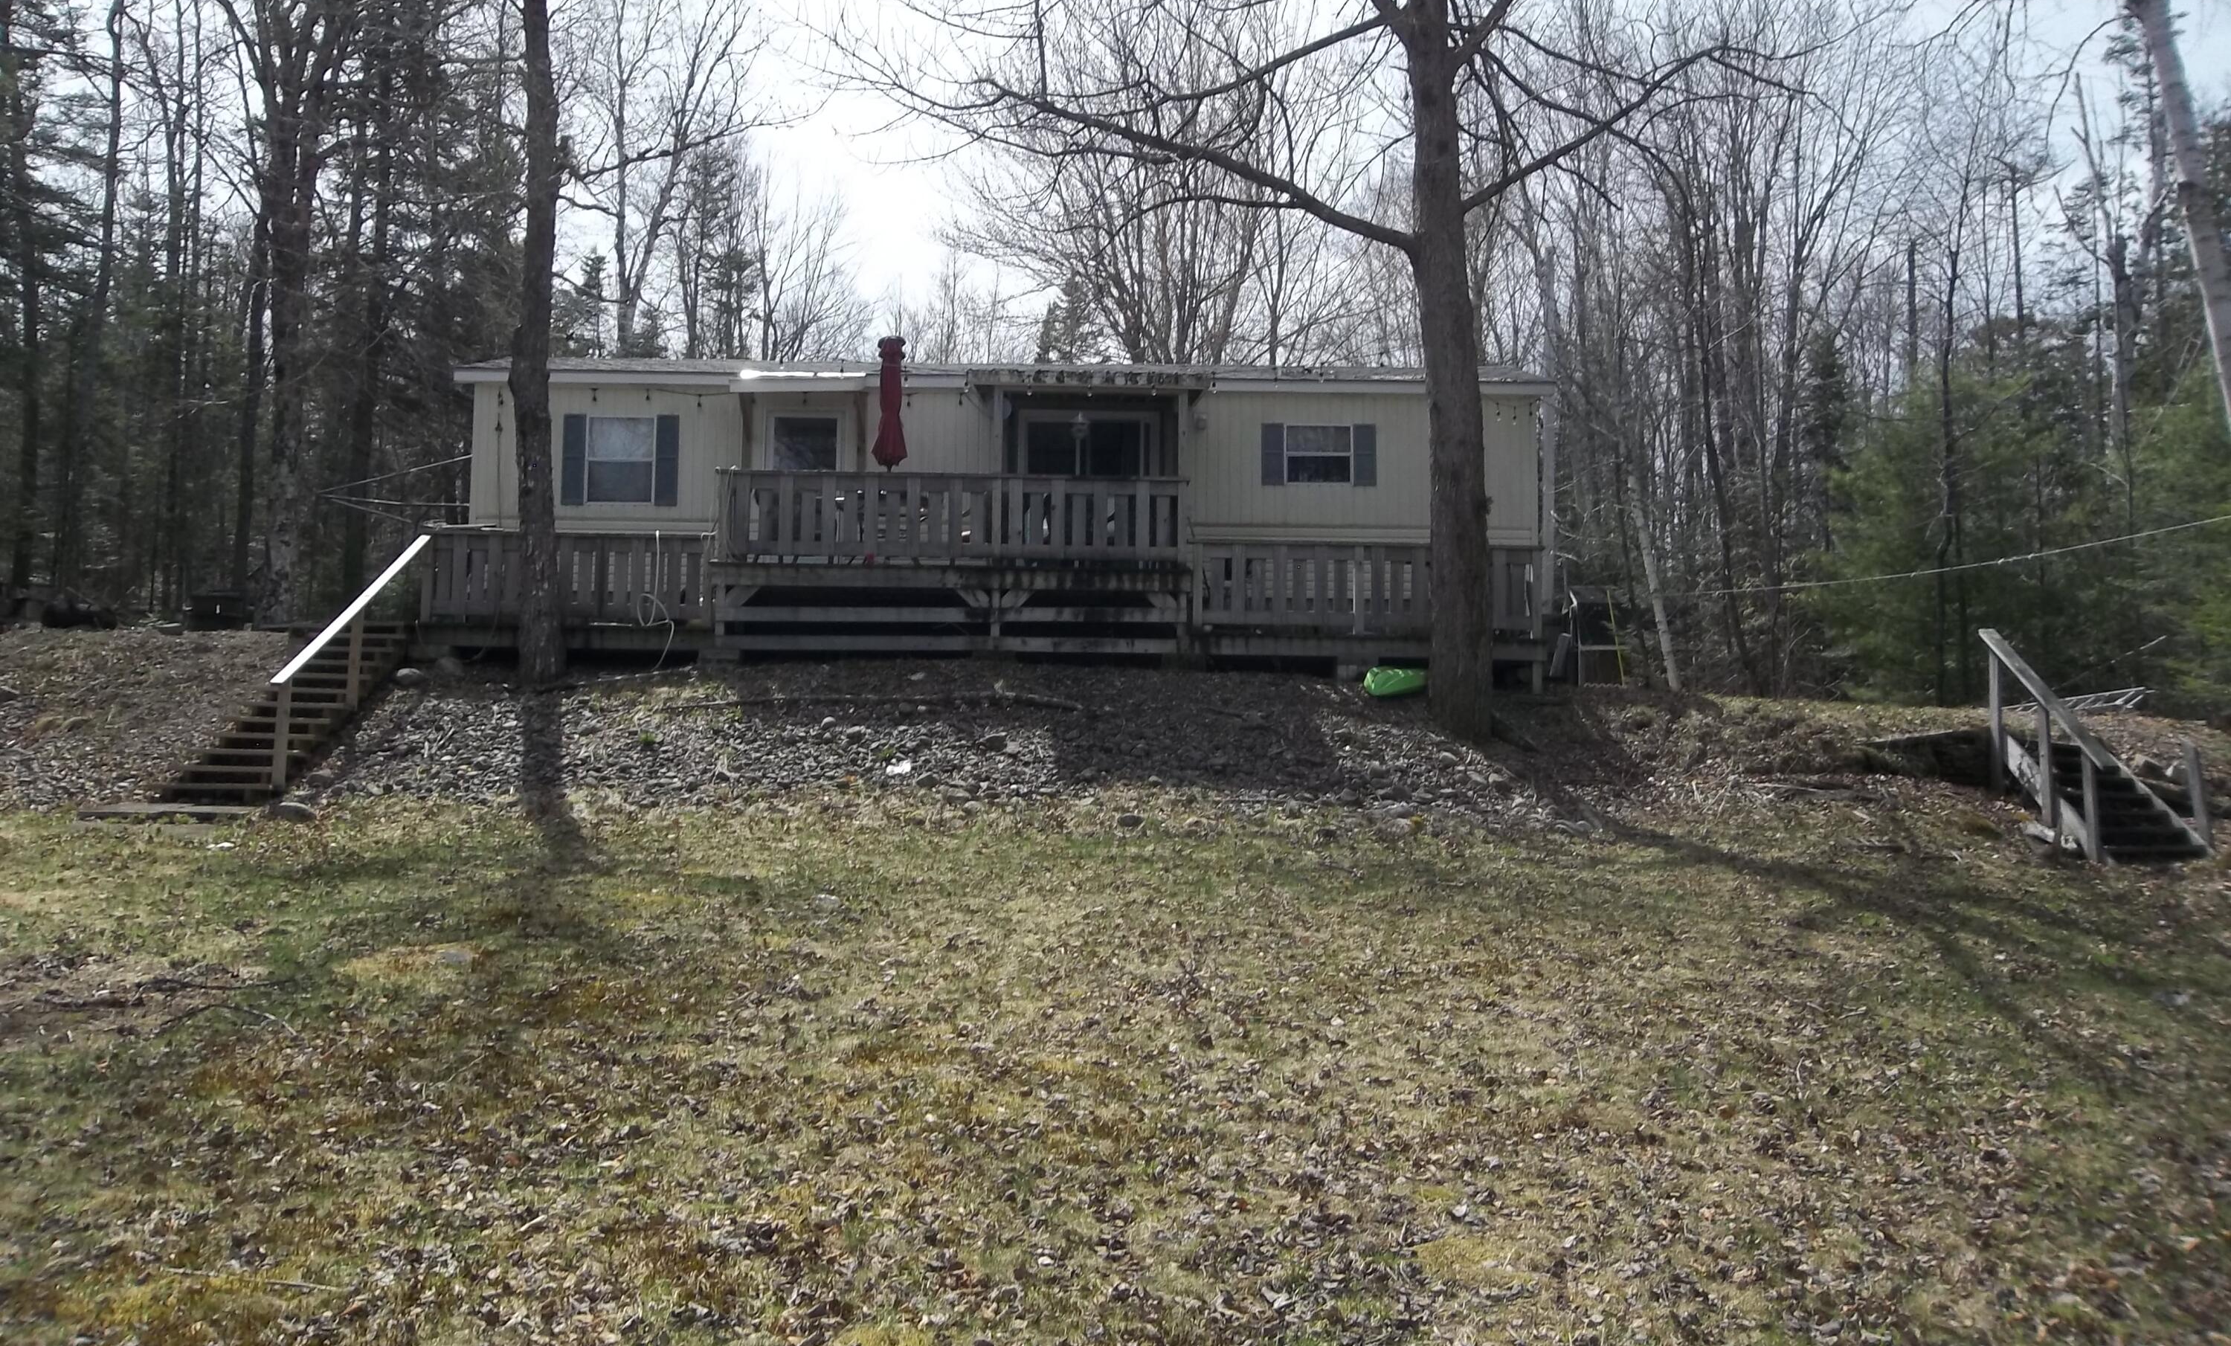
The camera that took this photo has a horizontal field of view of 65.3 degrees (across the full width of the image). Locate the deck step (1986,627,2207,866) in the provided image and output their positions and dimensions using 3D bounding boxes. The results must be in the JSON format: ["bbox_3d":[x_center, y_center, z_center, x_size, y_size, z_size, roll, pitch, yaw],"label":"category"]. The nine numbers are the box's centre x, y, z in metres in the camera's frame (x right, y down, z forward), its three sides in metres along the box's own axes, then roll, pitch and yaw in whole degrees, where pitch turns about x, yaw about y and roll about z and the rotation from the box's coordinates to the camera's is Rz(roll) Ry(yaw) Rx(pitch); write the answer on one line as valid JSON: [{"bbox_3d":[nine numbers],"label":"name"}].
[{"bbox_3d":[8.471,0.582,15.212,1.050,2.080,2.200,1,-4,-2],"label":"deck step"}]

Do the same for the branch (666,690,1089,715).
[{"bbox_3d":[-2.526,0.296,18.442,4.481,0.185,0.340,1,-4,-1],"label":"branch"}]

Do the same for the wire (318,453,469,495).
[{"bbox_3d":[-9.443,-2.603,22.800,2.000,0.550,0.250,1,-4,-2],"label":"wire"}]

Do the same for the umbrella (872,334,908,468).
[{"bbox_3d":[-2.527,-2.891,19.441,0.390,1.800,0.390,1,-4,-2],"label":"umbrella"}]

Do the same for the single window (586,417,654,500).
[{"bbox_3d":[-6.372,-2.752,22.447,0.915,1.155,0.090,1,-4,-1],"label":"single window"}]

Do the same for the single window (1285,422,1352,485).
[{"bbox_3d":[2.634,-2.835,22.547,0.898,0.789,0.090,1,-4,-1],"label":"single window"}]

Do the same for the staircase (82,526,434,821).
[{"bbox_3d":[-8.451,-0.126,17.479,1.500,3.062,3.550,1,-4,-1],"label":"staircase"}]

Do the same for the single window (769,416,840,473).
[{"bbox_3d":[-3.824,-2.814,21.450,0.830,0.740,0.080,1,-4,-2],"label":"single window"}]

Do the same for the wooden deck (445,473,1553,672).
[{"bbox_3d":[-1.483,-1.068,20.841,12.440,2.113,3.000,1,-4,-1],"label":"wooden deck"}]

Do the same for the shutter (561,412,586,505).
[{"bbox_3d":[-6.977,-2.735,22.410,0.320,1.192,0.040,1,-4,-1],"label":"shutter"}]

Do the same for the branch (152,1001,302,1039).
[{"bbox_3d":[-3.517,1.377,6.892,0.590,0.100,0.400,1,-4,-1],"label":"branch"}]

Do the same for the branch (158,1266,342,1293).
[{"bbox_3d":[-2.207,1.541,4.430,0.530,0.035,0.060,-1,-4,14],"label":"branch"}]

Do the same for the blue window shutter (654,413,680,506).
[{"bbox_3d":[-5.506,-2.605,21.350,0.300,1.140,0.050,1,-4,-2],"label":"blue window shutter"}]

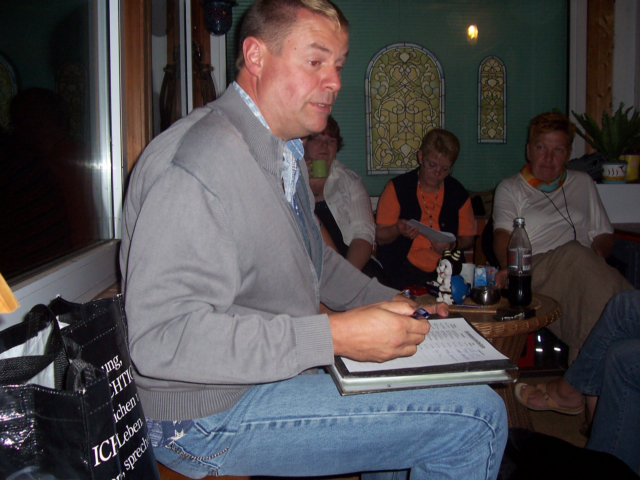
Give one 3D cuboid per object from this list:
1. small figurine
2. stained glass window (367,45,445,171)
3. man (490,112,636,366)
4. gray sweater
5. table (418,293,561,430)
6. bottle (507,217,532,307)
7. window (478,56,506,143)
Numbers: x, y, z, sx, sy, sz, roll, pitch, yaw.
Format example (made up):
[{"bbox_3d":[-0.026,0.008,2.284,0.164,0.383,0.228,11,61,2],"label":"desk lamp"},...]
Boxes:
[{"bbox_3d":[0.356,0.099,1.700,0.088,0.148,0.080,-3,5,-30],"label":"small figurine"},{"bbox_3d":[0.408,-0.628,3.000,0.370,0.630,0.020,-1,4,0],"label":"stained glass window"},{"bbox_3d":[0.830,0.140,2.180,0.560,1.140,0.850,0,5,16],"label":"man"},{"bbox_3d":[-0.103,0.019,1.130,0.520,0.620,0.520,-1,4,-1],"label":"gray sweater"},{"bbox_3d":[0.392,0.454,1.722,0.530,0.560,0.530,-1,4,0],"label":"table"},{"bbox_3d":[0.543,0.059,1.710,0.068,0.242,0.068,-1,4,0],"label":"bottle"},{"bbox_3d":[0.823,-0.670,3.000,0.135,0.410,0.020,-1,4,0],"label":"window"}]

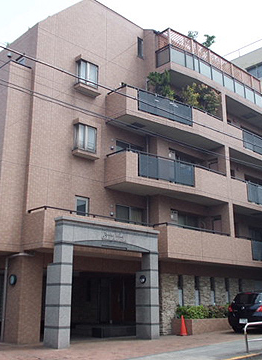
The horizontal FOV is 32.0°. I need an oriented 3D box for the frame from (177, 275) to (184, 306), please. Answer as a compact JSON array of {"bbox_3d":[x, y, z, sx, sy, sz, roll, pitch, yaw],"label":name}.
[{"bbox_3d":[2.024,4.550,18.675,0.320,1.260,0.120,14,-19,-42],"label":"frame"}]

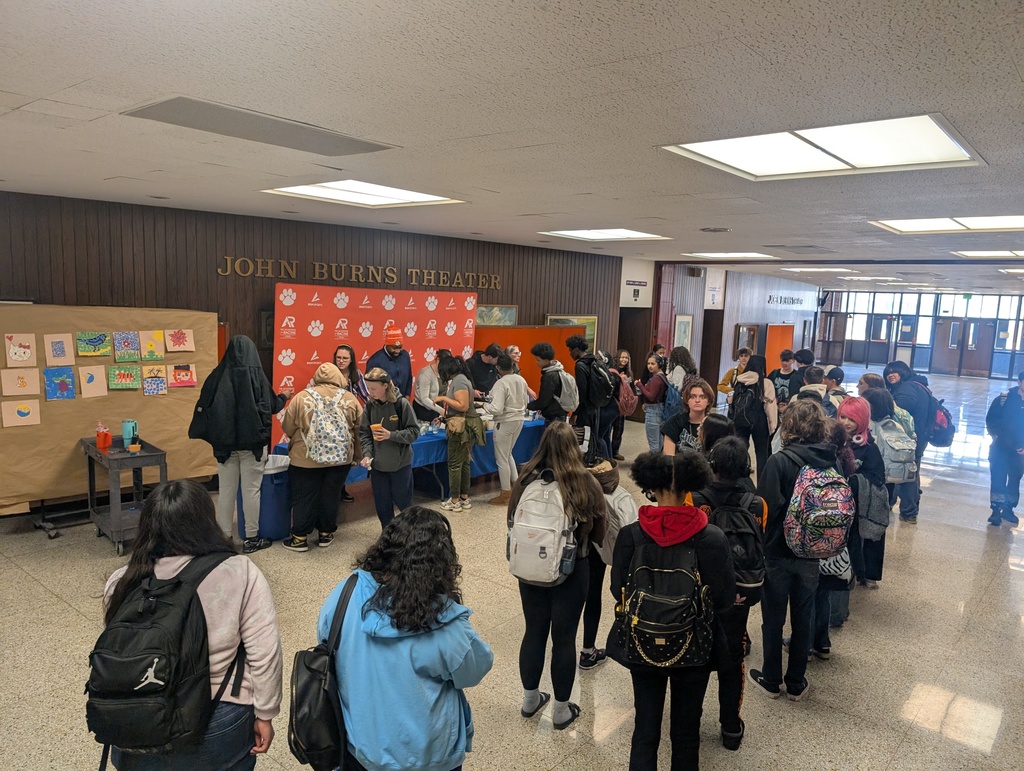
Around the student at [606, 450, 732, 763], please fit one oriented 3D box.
[{"bbox_3d":[0.650,1.103,3.012,0.520,1.670,0.480,4,7,13],"label":"student"}]

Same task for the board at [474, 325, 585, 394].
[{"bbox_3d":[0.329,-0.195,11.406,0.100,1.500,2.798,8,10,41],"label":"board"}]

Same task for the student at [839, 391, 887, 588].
[{"bbox_3d":[2.884,0.883,5.850,0.380,1.600,0.470,-1,8,-25],"label":"student"}]

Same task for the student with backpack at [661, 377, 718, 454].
[{"bbox_3d":[1.426,0.811,5.650,0.500,1.690,0.330,4,7,12],"label":"student with backpack"}]

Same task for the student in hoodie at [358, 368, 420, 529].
[{"bbox_3d":[-1.134,0.641,6.580,0.530,1.610,0.420,5,8,20],"label":"student in hoodie"}]

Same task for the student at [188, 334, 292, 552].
[{"bbox_3d":[-2.311,0.483,6.223,0.680,1.850,0.520,4,7,15],"label":"student"}]

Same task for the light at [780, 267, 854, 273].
[{"bbox_3d":[6.349,-2.374,14.585,1.220,0.070,1.220,8,9,40],"label":"light"}]

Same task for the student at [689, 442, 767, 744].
[{"bbox_3d":[1.132,1.061,3.624,0.470,1.640,0.460,5,8,20],"label":"student"}]

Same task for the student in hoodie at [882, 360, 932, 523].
[{"bbox_3d":[4.437,0.632,7.786,0.500,1.720,0.480,-5,10,-45],"label":"student in hoodie"}]

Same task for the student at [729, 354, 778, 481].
[{"bbox_3d":[2.798,0.498,8.301,0.500,1.720,0.480,8,9,40],"label":"student"}]

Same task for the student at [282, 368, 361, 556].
[{"bbox_3d":[-1.689,0.613,6.236,0.600,1.640,0.480,0,8,-18],"label":"student"}]

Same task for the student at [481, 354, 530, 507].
[{"bbox_3d":[-0.109,0.464,7.891,0.480,1.650,0.460,9,10,42],"label":"student"}]

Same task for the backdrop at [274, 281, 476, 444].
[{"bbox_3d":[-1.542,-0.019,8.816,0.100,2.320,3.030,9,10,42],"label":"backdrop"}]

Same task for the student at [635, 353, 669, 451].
[{"bbox_3d":[1.832,0.431,8.950,0.550,1.630,0.460,2,7,3],"label":"student"}]

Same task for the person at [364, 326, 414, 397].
[{"bbox_3d":[-1.405,0.274,8.220,0.580,1.900,0.400,-3,9,-37],"label":"person"}]

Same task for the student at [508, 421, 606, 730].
[{"bbox_3d":[0.216,1.003,3.785,0.480,1.640,0.470,7,8,32],"label":"student"}]

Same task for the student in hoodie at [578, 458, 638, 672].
[{"bbox_3d":[0.564,1.071,4.440,0.430,1.370,0.430,8,9,40],"label":"student in hoodie"}]

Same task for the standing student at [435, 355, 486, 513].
[{"bbox_3d":[-0.543,0.506,7.640,0.480,1.650,0.500,6,8,29],"label":"standing student"}]

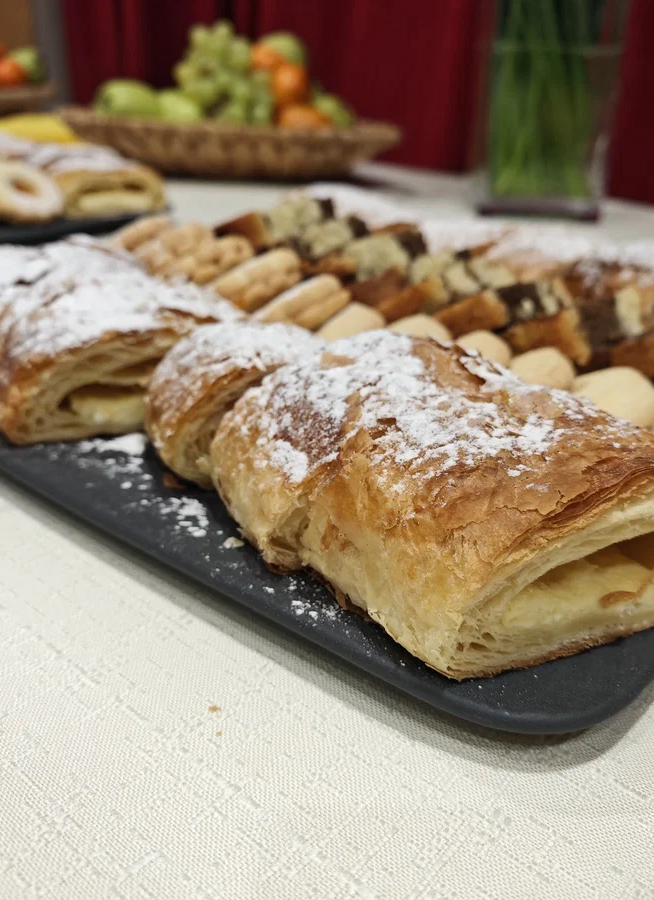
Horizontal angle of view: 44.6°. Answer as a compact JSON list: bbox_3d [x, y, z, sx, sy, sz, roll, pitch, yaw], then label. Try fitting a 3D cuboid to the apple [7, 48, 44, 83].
[{"bbox_3d":[-0.540,-0.685,1.420,0.071,0.068,0.071,0,23,0],"label":"apple"}]

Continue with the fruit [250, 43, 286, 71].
[{"bbox_3d":[-0.092,-0.632,1.300,0.061,0.056,0.061,0,23,0],"label":"fruit"}]

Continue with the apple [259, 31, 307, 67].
[{"bbox_3d":[-0.067,-0.627,1.260,0.074,0.067,0.074,1,27,0],"label":"apple"}]

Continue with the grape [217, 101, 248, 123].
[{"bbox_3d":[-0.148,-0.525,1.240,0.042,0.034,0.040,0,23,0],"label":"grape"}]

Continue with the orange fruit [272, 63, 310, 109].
[{"bbox_3d":[-0.057,-0.558,1.220,0.062,0.061,0.062,1,27,0],"label":"orange fruit"}]

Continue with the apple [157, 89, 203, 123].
[{"bbox_3d":[-0.228,-0.527,1.230,0.071,0.066,0.071,0,23,0],"label":"apple"}]

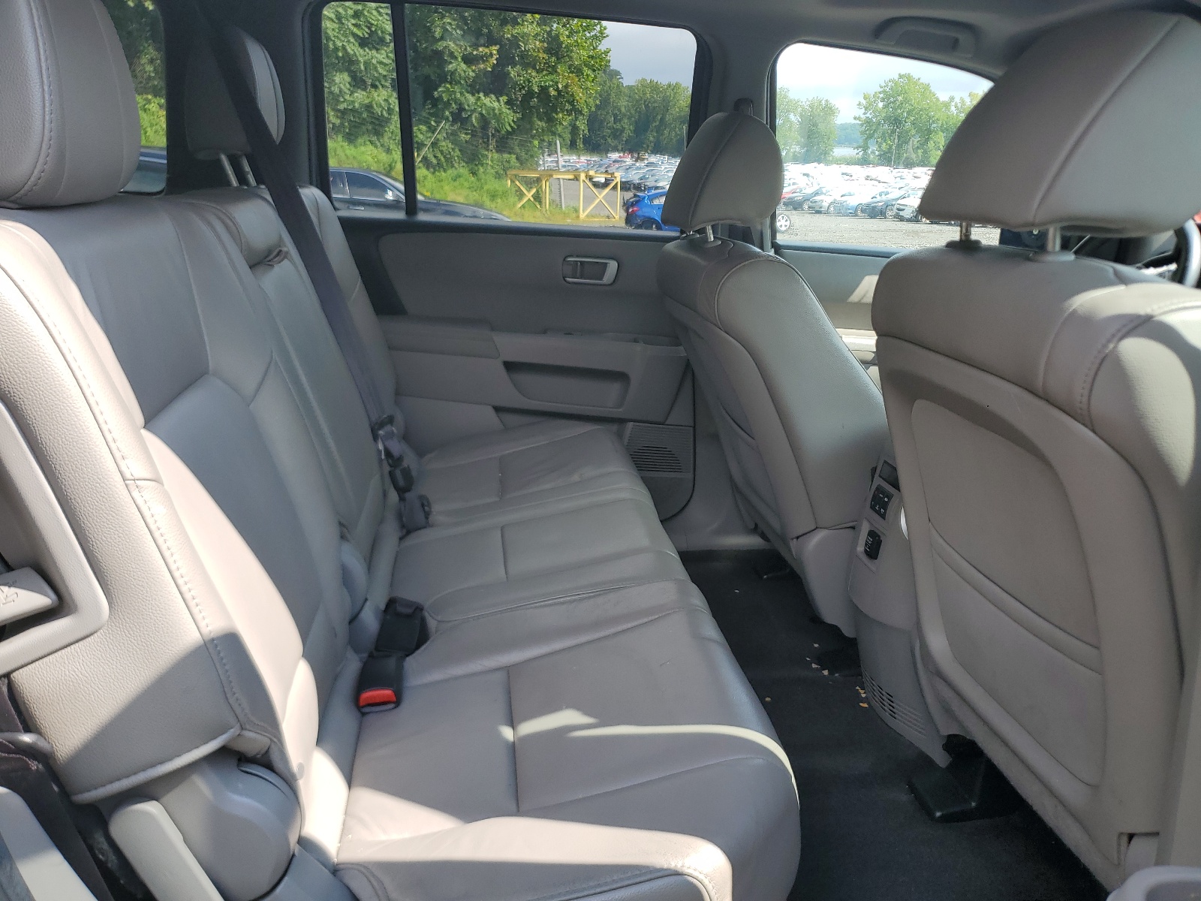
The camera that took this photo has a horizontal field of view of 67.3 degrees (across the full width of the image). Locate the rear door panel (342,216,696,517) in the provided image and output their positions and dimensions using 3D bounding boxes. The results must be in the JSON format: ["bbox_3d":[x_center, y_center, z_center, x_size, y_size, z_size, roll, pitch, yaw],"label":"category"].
[{"bbox_3d":[-0.177,-0.161,2.010,0.840,0.690,0.120,1,18,-8],"label":"rear door panel"}]

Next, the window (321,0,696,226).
[{"bbox_3d":[-0.176,-0.671,1.863,0.760,0.400,0.040,1,27,-8],"label":"window"}]

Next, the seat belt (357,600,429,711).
[{"bbox_3d":[-0.229,0.224,0.990,0.058,0.050,0.180,1,18,-8],"label":"seat belt"}]

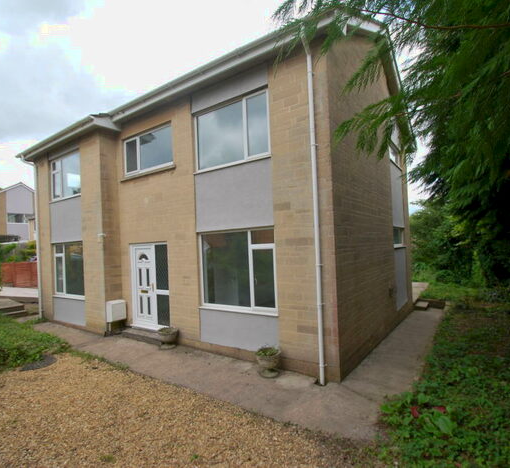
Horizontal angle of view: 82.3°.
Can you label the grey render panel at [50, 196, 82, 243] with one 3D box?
[{"bbox_3d":[-5.529,-0.368,8.604,1.833,1.249,0.080,-3,-2,32],"label":"grey render panel"}]

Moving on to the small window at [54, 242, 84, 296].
[{"bbox_3d":[-5.501,1.071,8.632,2.023,1.623,0.100,-3,-1,36],"label":"small window"}]

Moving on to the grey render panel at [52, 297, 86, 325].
[{"bbox_3d":[-5.418,2.241,8.543,1.833,0.711,0.080,-3,-2,32],"label":"grey render panel"}]

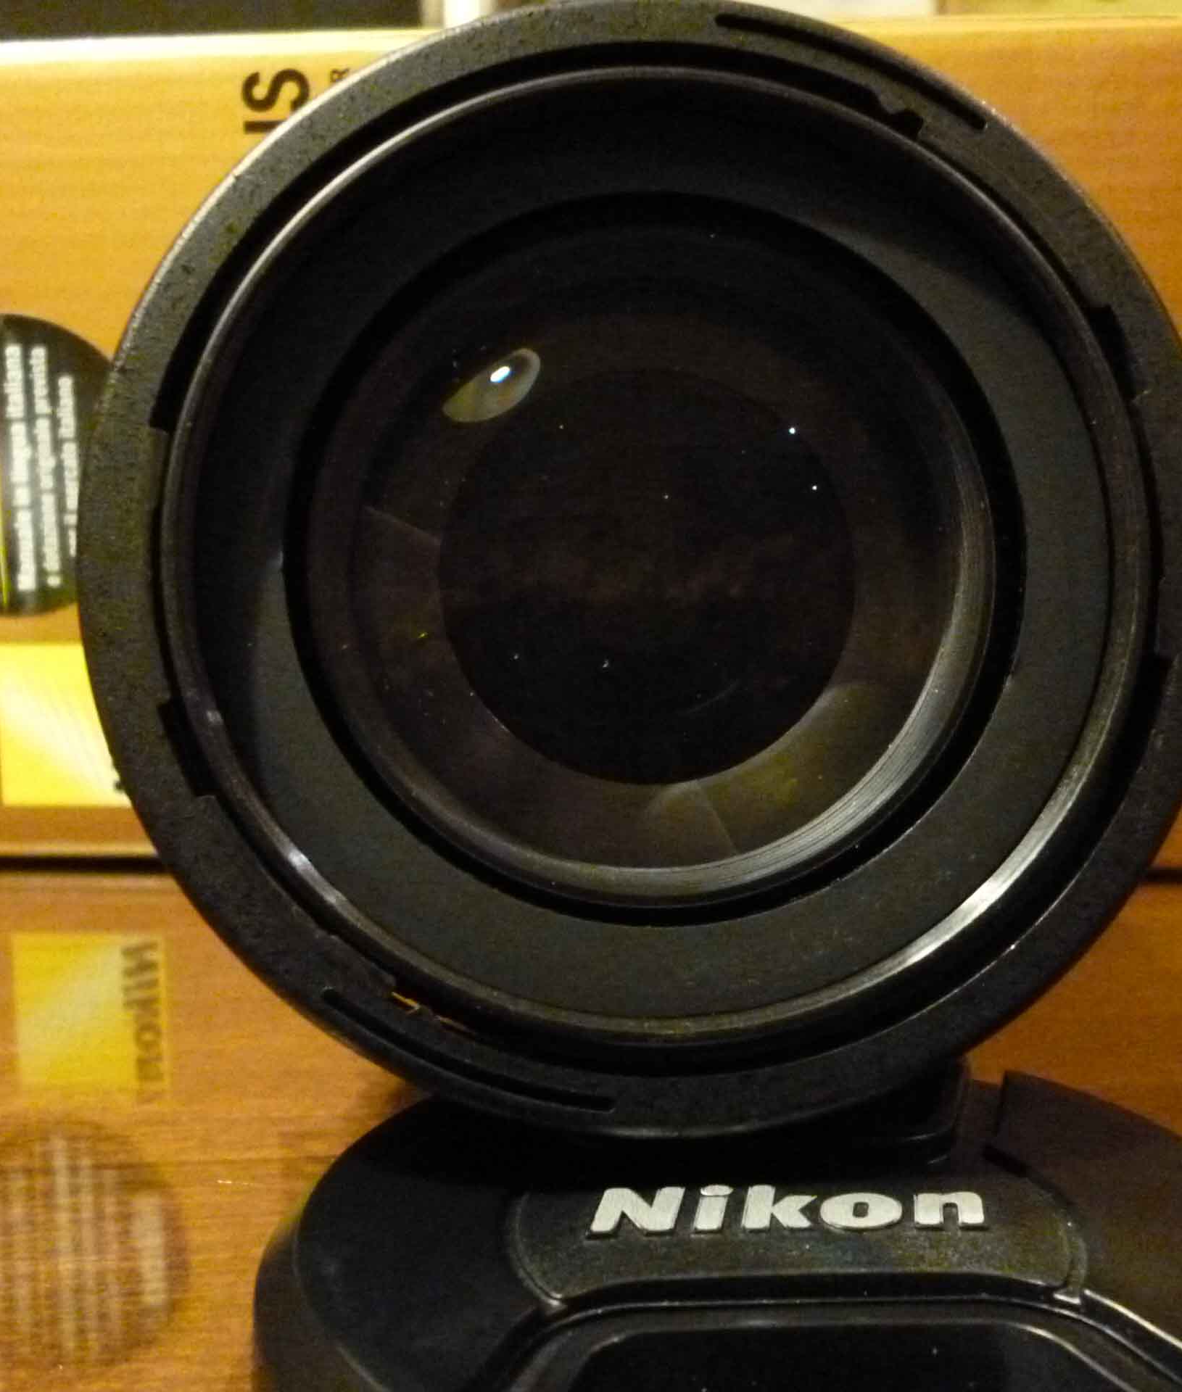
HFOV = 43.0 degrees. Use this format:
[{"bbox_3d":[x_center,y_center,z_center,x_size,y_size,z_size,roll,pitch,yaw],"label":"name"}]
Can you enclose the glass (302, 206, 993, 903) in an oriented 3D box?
[{"bbox_3d":[0.004,-0.011,0.118,0.053,0.053,0.015,0,8,0],"label":"glass"}]

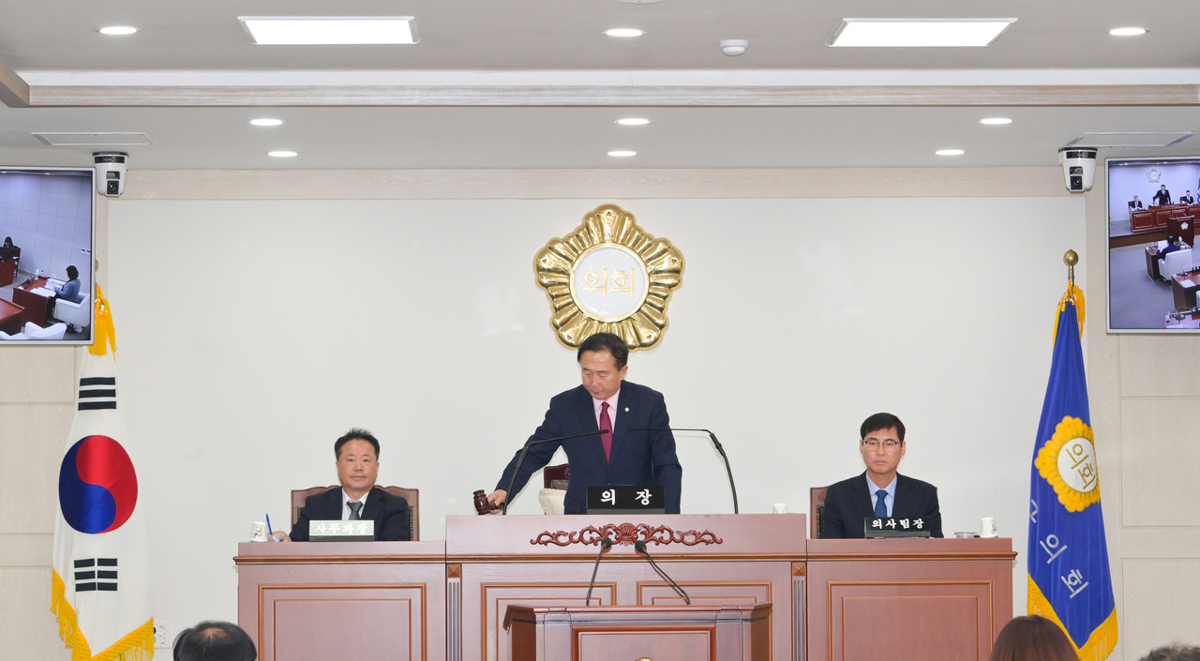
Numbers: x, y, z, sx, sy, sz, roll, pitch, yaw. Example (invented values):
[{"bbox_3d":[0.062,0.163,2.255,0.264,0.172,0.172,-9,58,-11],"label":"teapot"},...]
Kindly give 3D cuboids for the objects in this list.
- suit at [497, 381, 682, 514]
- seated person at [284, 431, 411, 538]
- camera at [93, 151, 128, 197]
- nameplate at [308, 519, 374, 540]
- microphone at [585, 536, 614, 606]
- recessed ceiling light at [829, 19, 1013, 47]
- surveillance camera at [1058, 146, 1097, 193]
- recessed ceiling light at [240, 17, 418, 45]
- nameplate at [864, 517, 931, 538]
[{"bbox_3d":[-0.038,0.584,10.900,0.720,0.780,0.420,0,-3,-2],"label":"suit"},{"bbox_3d":[-0.971,0.990,11.050,0.520,1.216,0.700,0,-3,-2],"label":"seated person"},{"bbox_3d":[-2.108,-0.673,12.203,0.165,0.193,0.170,0,-3,-10],"label":"camera"},{"bbox_3d":[-0.981,0.759,10.770,0.243,0.080,0.055,0,-3,-2],"label":"nameplate"},{"bbox_3d":[-0.002,0.785,9.200,0.092,0.235,0.190,-1,-3,7],"label":"microphone"},{"bbox_3d":[1.122,-1.060,9.954,0.600,0.050,0.600,0,-3,-2],"label":"recessed ceiling light"},{"bbox_3d":[2.069,-0.694,12.246,0.165,0.193,0.170,-1,-3,8],"label":"surveillance camera"},{"bbox_3d":[-0.949,-1.056,10.004,0.605,0.050,0.605,0,-3,-2],"label":"recessed ceiling light"},{"bbox_3d":[1.137,0.753,10.819,0.247,0.084,0.065,0,-3,2],"label":"nameplate"}]

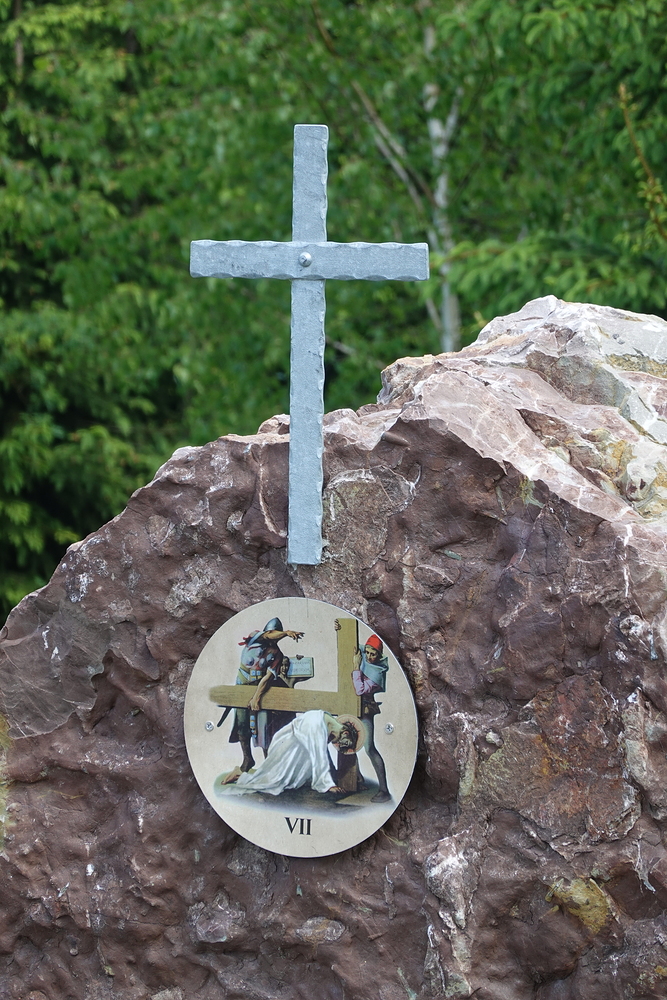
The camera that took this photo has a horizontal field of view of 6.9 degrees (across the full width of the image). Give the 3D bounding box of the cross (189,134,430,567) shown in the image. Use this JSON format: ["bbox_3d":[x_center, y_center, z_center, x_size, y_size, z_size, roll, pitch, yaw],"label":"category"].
[{"bbox_3d":[-0.029,-0.177,6.350,0.303,0.502,0.022,2,2,27],"label":"cross"}]

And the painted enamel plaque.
[{"bbox_3d":[-0.037,0.260,6.357,0.300,0.300,0.006,-1,4,26],"label":"painted enamel plaque"}]

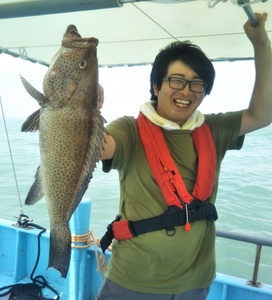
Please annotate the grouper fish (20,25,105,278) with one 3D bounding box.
[{"bbox_3d":[-0.168,0.000,0.805,0.175,0.575,0.105,5,4,23],"label":"grouper fish"}]

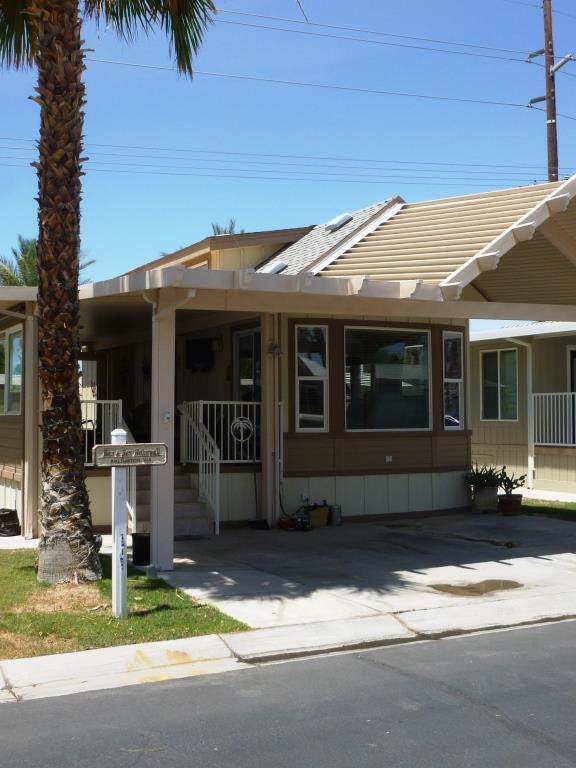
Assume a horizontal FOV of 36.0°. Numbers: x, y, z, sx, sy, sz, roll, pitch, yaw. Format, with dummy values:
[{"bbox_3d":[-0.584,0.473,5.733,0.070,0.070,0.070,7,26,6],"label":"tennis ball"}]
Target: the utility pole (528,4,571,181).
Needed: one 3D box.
[{"bbox_3d":[9.609,-5.823,32.000,0.400,17.000,1.500,0,-2,-28],"label":"utility pole"}]

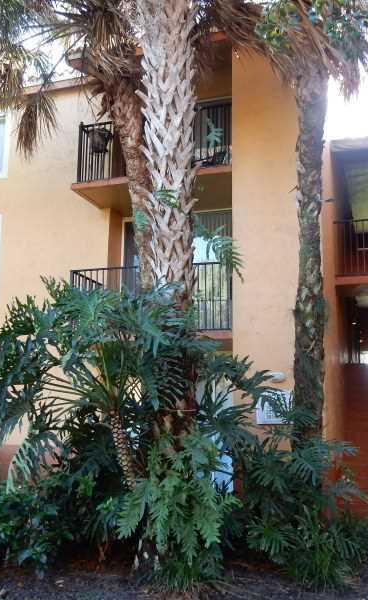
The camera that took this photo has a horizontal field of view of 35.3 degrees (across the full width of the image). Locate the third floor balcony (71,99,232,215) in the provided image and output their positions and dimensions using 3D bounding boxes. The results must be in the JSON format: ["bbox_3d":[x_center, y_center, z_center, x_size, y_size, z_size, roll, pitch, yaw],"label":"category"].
[{"bbox_3d":[-0.322,-2.457,10.567,2.890,1.180,1.600,-3,-10,19],"label":"third floor balcony"}]

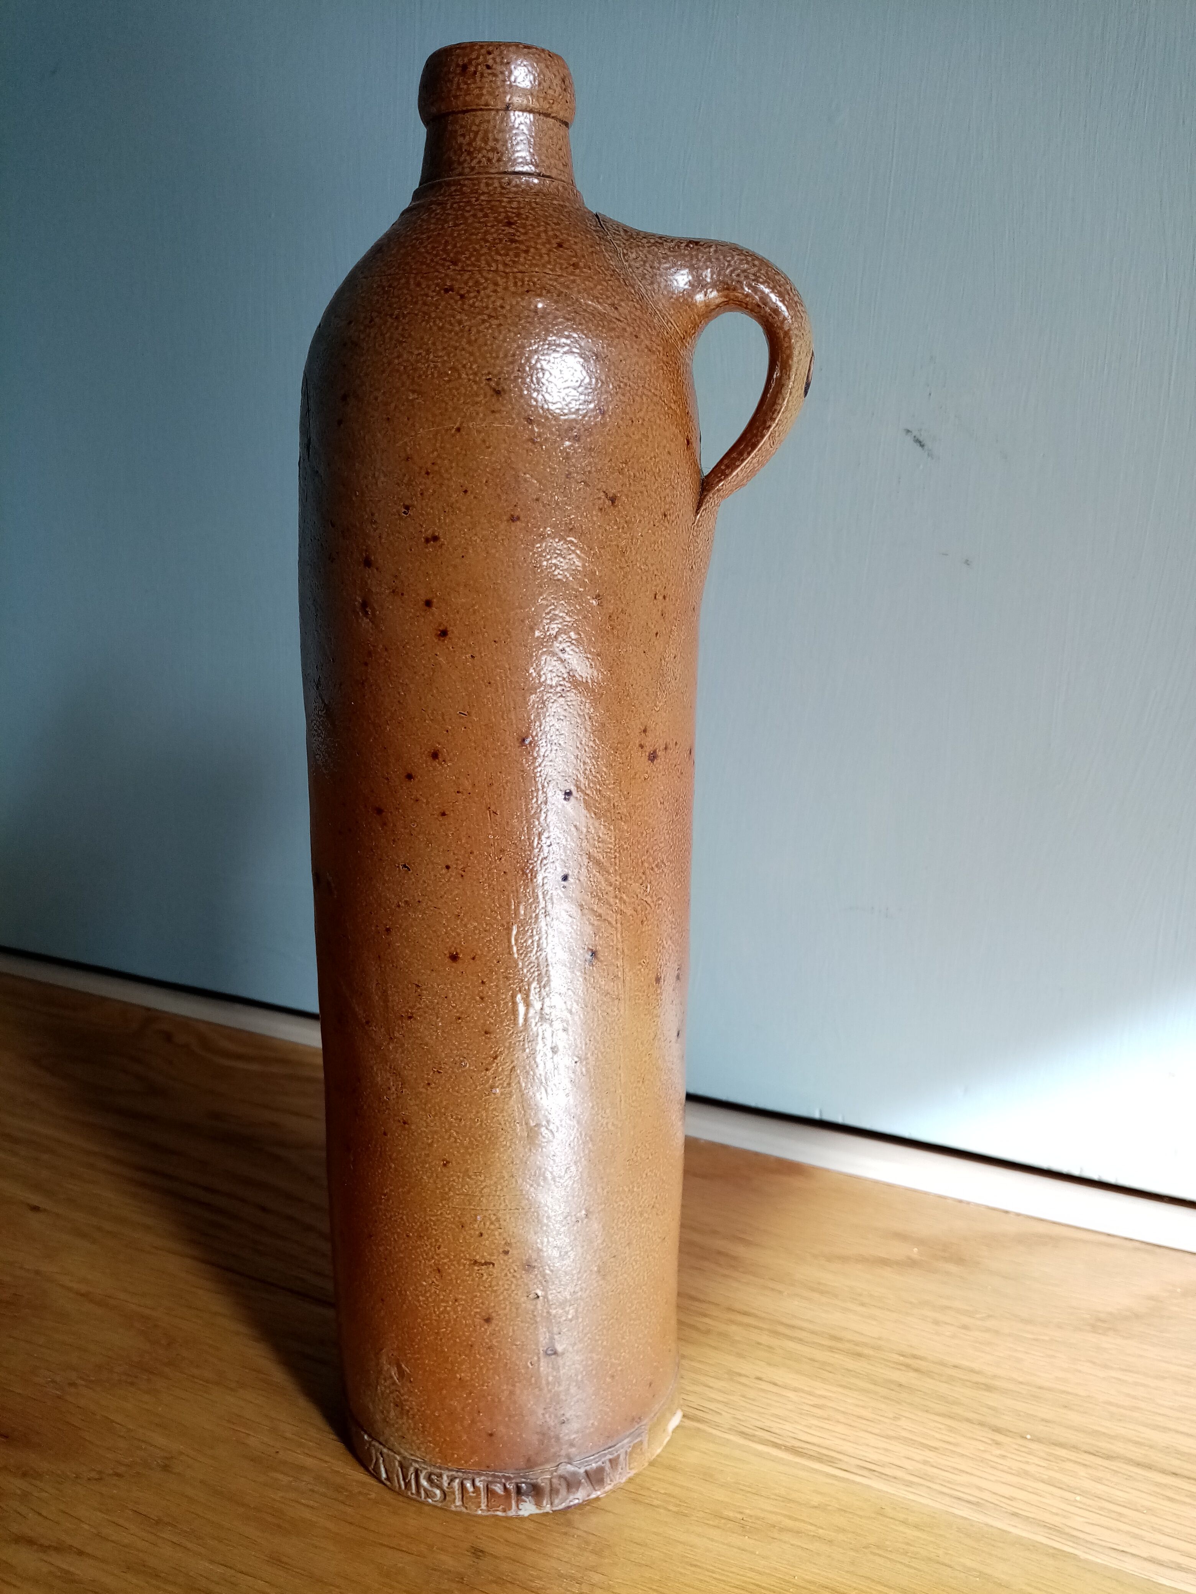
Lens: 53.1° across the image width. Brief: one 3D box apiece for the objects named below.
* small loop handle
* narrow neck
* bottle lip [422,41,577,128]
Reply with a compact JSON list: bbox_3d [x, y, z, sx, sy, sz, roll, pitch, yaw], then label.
[{"bbox_3d":[0.029,-0.082,0.236,0.026,0.052,0.019,4,14,13],"label":"small loop handle"},{"bbox_3d":[-0.019,-0.126,0.238,0.031,0.011,0.031,-1,14,-4],"label":"narrow neck"},{"bbox_3d":[-0.019,-0.137,0.235,0.031,0.013,0.031,-1,14,-4],"label":"bottle lip"}]

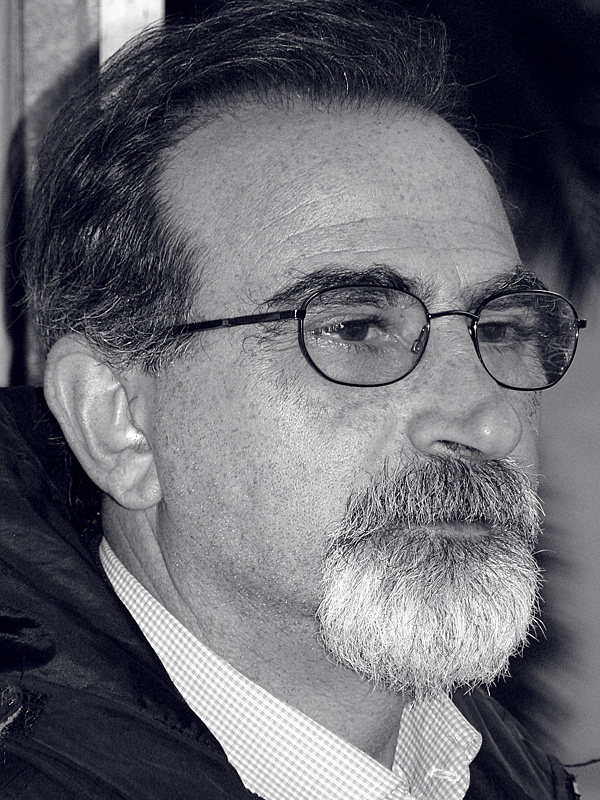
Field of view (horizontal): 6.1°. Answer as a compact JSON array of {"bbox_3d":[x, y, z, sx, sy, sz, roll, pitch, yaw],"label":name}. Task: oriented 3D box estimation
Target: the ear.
[{"bbox_3d":[-0.071,0.008,2.030,0.035,0.064,0.023,-23,-7,31],"label":"ear"}]

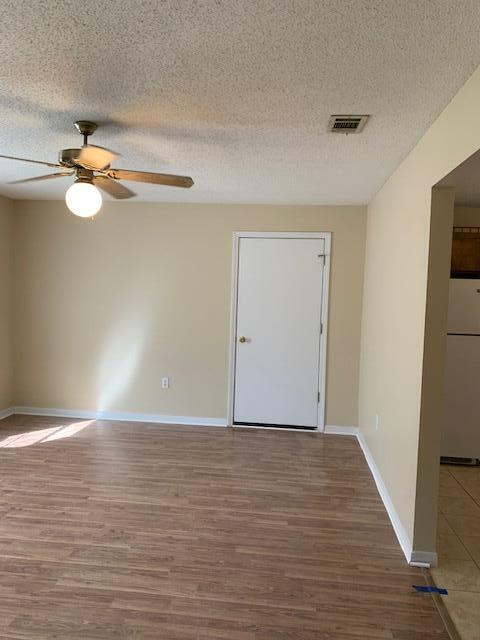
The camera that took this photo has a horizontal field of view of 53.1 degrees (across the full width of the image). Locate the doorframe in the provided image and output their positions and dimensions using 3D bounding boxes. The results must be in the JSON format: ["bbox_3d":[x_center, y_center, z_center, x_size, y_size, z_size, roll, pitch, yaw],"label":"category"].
[{"bbox_3d":[0.421,0.143,5.231,0.920,2.040,0.050,2,4,7],"label":"doorframe"}]

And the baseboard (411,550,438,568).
[{"bbox_3d":[1.038,1.350,2.714,0.150,0.084,0.032,2,4,7],"label":"baseboard"}]

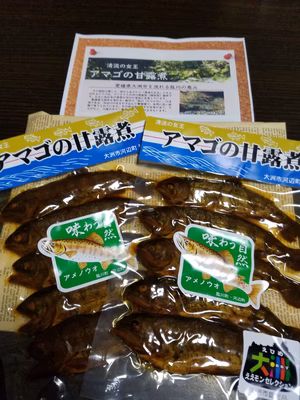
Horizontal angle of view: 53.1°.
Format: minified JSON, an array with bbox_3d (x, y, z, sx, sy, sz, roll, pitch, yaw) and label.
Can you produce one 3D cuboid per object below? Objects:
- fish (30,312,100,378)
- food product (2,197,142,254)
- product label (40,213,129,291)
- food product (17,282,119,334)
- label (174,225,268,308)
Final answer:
[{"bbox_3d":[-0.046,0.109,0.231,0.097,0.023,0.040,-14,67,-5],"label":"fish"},{"bbox_3d":[-0.065,0.019,0.270,0.129,0.022,0.036,-20,68,-8],"label":"food product"},{"bbox_3d":[-0.051,0.043,0.252,0.081,0.006,0.059,-14,67,-5],"label":"product label"},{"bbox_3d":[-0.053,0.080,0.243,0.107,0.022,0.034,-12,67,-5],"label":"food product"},{"bbox_3d":[0.056,0.053,0.244,0.082,0.006,0.057,11,67,5],"label":"label"}]

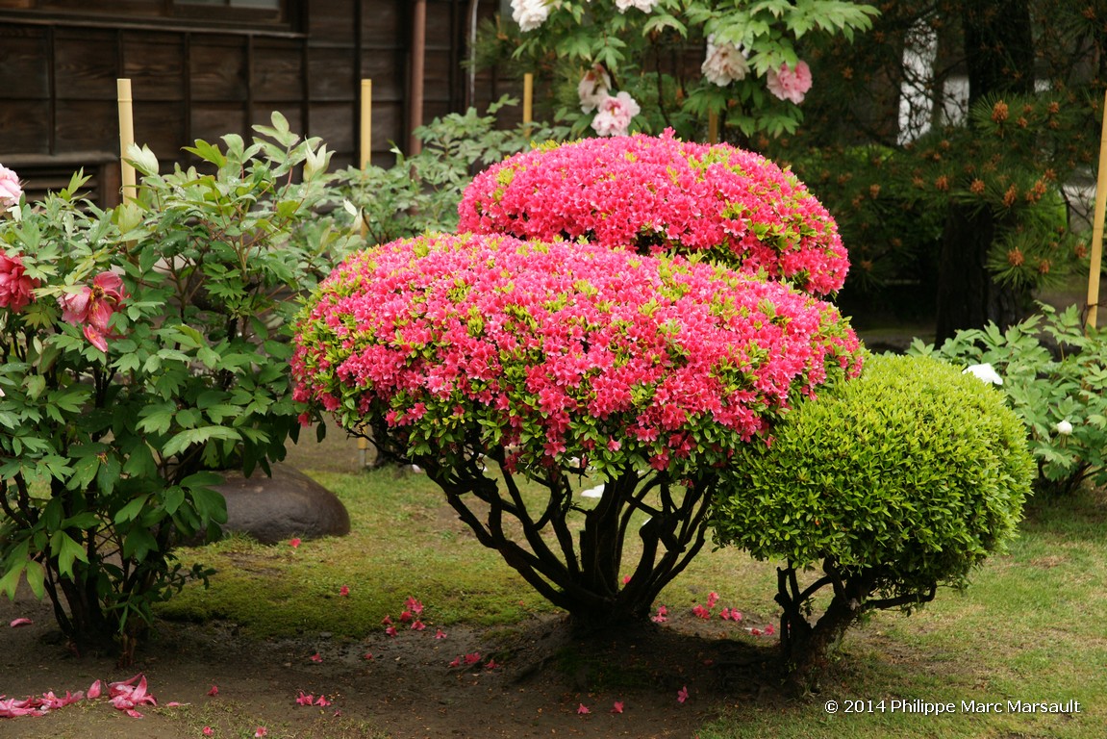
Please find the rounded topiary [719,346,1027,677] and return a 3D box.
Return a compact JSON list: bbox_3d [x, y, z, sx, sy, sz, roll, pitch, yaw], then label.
[{"bbox_3d":[0.745,0.328,5.020,0.740,0.730,0.720,1,8,0],"label":"rounded topiary"}]

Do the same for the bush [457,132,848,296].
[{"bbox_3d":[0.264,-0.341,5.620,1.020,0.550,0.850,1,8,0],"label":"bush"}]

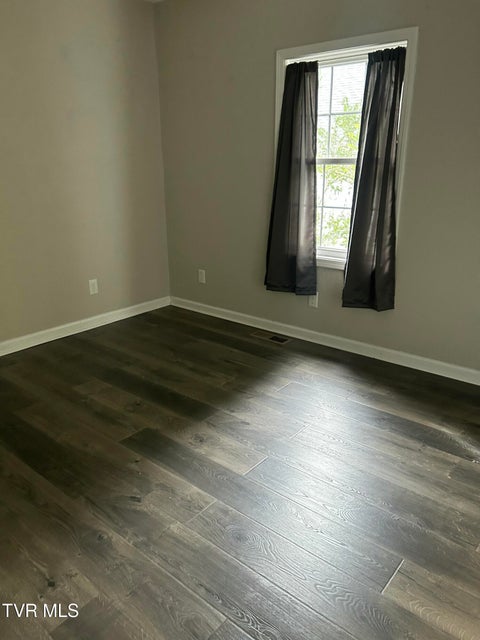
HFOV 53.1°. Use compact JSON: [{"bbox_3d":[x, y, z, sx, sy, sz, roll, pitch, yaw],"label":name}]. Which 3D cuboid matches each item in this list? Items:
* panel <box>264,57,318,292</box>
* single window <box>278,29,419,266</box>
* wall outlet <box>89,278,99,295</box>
[{"bbox_3d":[0.373,-0.951,3.372,0.450,1.535,0.110,14,23,37],"label":"panel"},{"bbox_3d":[0.643,-1.044,3.180,0.957,1.412,0.100,14,23,37],"label":"single window"},{"bbox_3d":[-1.180,-0.263,3.868,0.010,0.120,0.069,14,23,37],"label":"wall outlet"}]

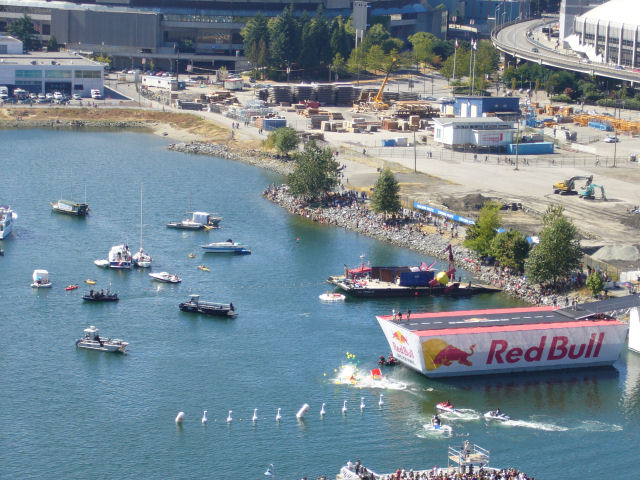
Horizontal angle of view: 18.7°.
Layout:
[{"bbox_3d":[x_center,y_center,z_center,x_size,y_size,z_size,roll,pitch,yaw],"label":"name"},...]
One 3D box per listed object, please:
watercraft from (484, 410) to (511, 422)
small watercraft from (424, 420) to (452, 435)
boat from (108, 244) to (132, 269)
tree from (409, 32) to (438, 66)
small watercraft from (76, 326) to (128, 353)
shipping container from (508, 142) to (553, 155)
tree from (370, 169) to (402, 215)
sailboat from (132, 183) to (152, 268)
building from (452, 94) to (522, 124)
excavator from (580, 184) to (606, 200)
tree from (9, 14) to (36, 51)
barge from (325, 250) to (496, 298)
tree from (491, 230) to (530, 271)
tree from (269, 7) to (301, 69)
[{"bbox_3d":[23.970,23.400,261.820,3.400,1.400,1.200,7,12,25],"label":"watercraft"},{"bbox_3d":[15.644,25.015,259.321,3.100,1.100,1.200,8,12,29],"label":"small watercraft"},{"bbox_3d":[-39.311,2.909,382.791,3.800,3.500,9.500,1,11,0],"label":"boat"},{"bbox_3d":[38.704,-70.647,726.920,10.700,12.500,10.700,1,11,0],"label":"tree"},{"bbox_3d":[-35.307,16.029,315.129,7.700,3.200,2.600,5,11,19],"label":"small watercraft"},{"bbox_3d":[57.200,-24.720,525.780,12.190,2.600,2.440,-3,10,-23],"label":"shipping container"},{"bbox_3d":[14.370,-9.920,421.320,6.400,10.200,6.300,1,10,0],"label":"tree"},{"bbox_3d":[-33.740,-3.100,368.750,3.000,15.000,9.300,-1,10,-17],"label":"sailboat"},{"bbox_3d":[50.178,-39.591,585.932,13.000,7.700,15.000,-4,12,-25],"label":"building"},{"bbox_3d":[57.750,-10.100,409.960,5.400,2.900,2.200,7,13,27],"label":"excavator"},{"bbox_3d":[-97.610,-67.650,639.060,9.500,14.000,9.500,2,11,0],"label":"tree"},{"bbox_3d":[17.230,5.170,356.890,29.500,8.000,11.000,-1,10,-15],"label":"barge"},{"bbox_3d":[35.470,2.190,359.840,7.200,7.800,7.000,1,10,0],"label":"tree"},{"bbox_3d":[-12.638,-70.513,692.478,10.700,23.000,10.700,1,11,0],"label":"tree"}]

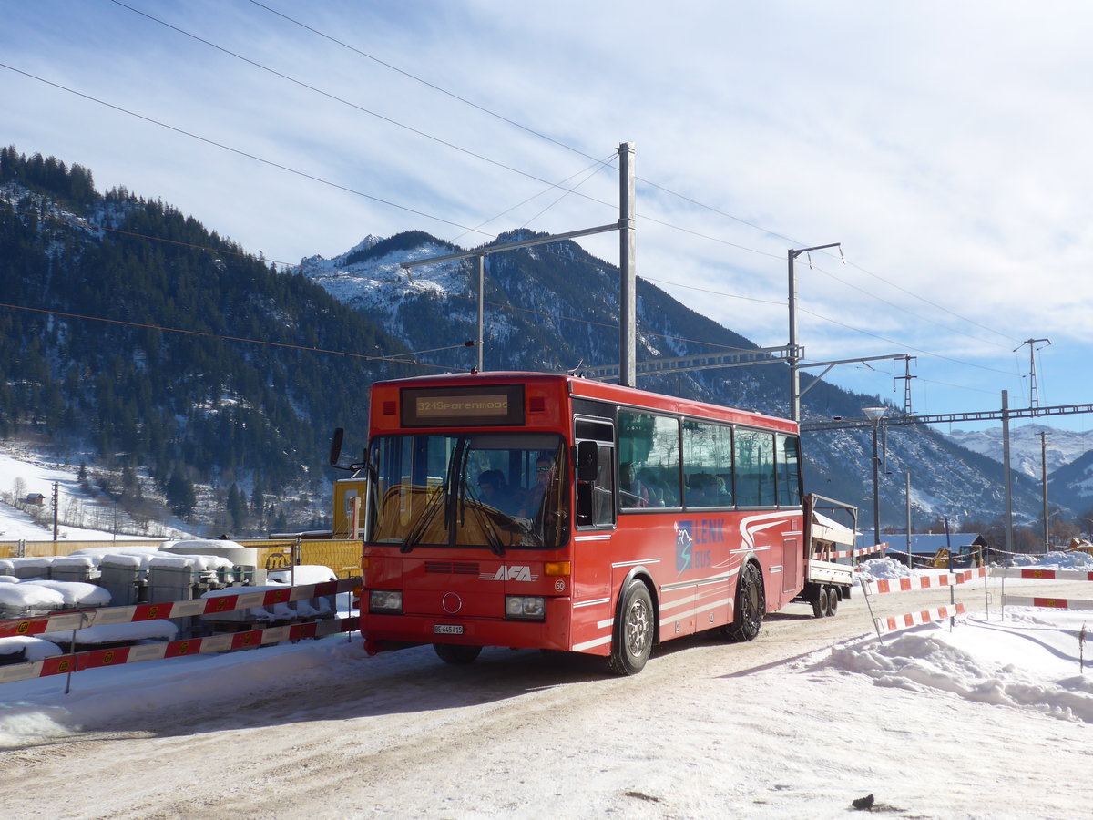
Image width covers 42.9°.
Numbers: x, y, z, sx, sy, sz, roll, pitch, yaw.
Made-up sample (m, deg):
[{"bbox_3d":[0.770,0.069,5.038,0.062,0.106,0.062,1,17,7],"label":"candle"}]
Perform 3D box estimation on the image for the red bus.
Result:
[{"bbox_3d":[1.014,1.440,17.741,2.330,3.130,8.910,-1,-4,25],"label":"red bus"}]

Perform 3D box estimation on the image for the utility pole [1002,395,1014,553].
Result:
[{"bbox_3d":[22.890,3.212,69.000,0.270,8.400,0.270,5,-7,-44],"label":"utility pole"}]

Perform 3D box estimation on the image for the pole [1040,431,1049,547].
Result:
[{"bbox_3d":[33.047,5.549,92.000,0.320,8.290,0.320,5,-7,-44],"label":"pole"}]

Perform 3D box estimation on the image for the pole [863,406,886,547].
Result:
[{"bbox_3d":[12.367,2.761,52.000,0.850,5.780,0.850,5,-7,-44],"label":"pole"}]

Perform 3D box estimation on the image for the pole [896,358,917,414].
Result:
[{"bbox_3d":[19.236,-1.274,74.000,0.400,3.190,1.350,5,-7,-44],"label":"pole"}]

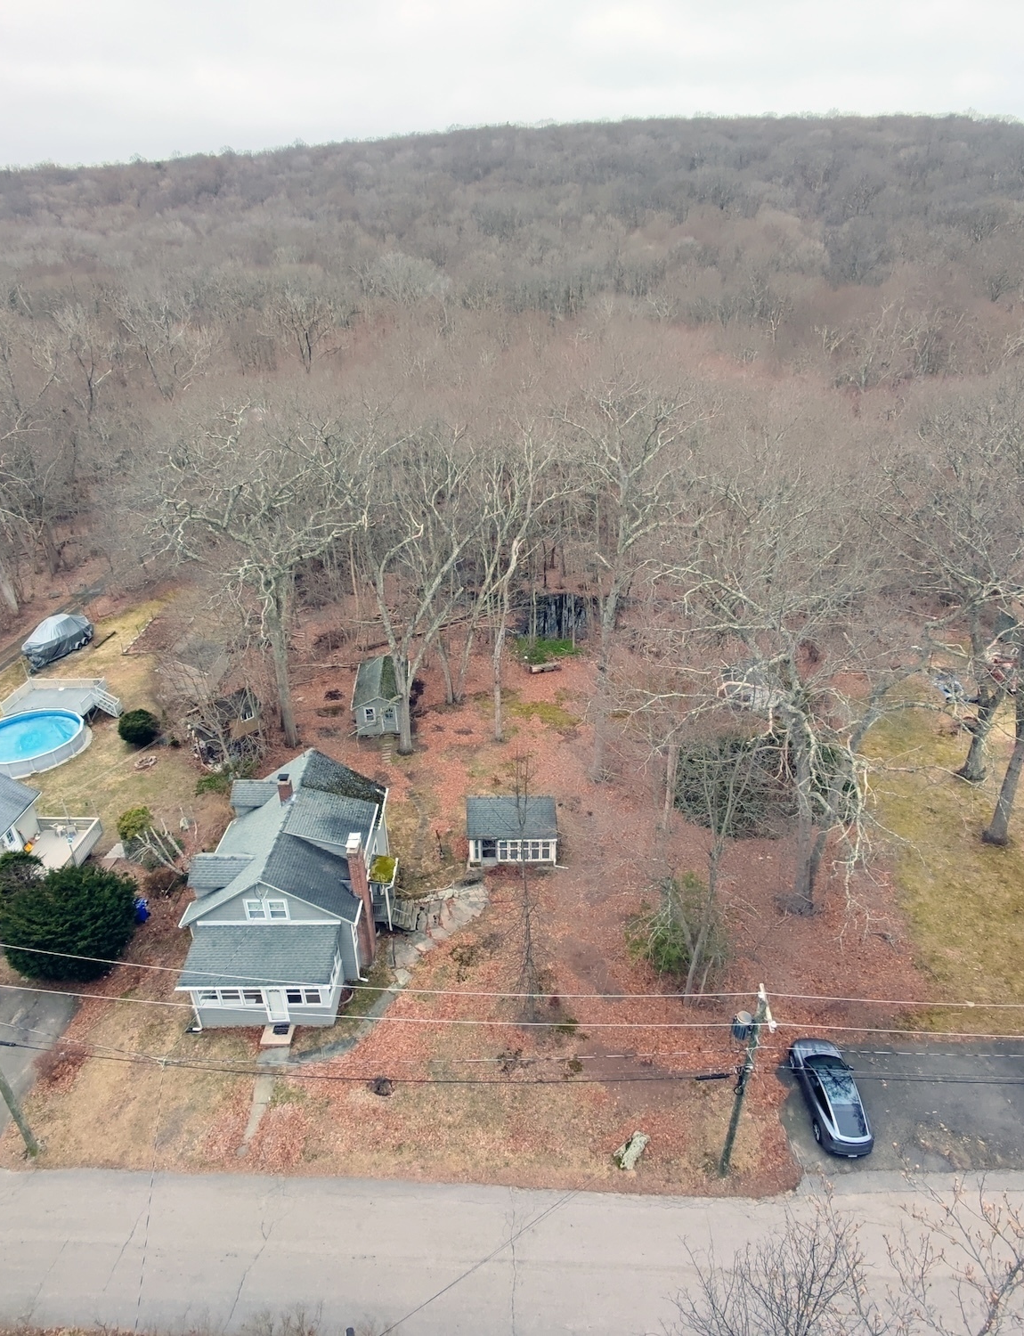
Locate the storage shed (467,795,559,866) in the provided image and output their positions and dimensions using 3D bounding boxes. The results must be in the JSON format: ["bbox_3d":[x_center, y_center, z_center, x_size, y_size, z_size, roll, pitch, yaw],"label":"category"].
[{"bbox_3d":[0.001,8.949,47.681,5.000,3.550,4.200,0,28,0],"label":"storage shed"}]

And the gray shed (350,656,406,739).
[{"bbox_3d":[-9.591,2.119,61.179,3.800,3.400,6.400,-2,28,-4],"label":"gray shed"}]

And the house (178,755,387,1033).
[{"bbox_3d":[-10.732,10.313,41.642,9.000,6.800,13.400,0,28,1],"label":"house"}]

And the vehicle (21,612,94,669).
[{"bbox_3d":[-40.052,-2.334,72.795,2.350,2.400,6.900,8,29,15],"label":"vehicle"}]

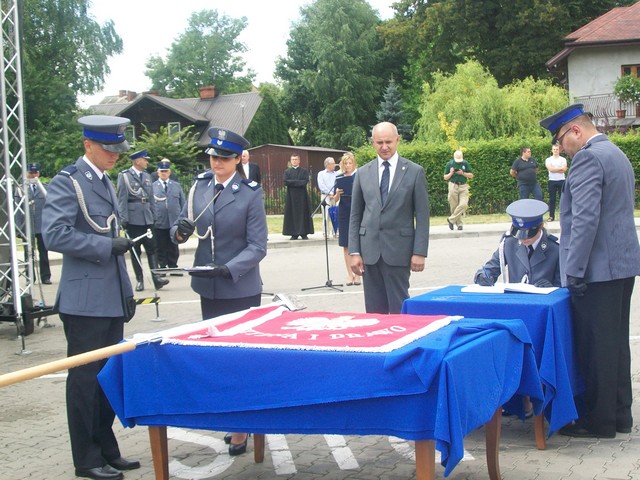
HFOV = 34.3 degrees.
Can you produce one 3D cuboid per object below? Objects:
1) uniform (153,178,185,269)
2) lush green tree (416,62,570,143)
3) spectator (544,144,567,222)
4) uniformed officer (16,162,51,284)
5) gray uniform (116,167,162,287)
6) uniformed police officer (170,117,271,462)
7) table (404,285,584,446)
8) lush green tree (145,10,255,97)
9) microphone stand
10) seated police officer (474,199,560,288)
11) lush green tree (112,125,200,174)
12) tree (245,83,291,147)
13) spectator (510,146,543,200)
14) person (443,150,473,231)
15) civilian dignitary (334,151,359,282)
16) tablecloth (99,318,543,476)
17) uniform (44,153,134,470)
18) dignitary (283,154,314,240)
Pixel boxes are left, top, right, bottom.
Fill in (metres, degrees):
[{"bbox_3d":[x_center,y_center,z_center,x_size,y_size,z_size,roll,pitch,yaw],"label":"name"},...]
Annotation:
[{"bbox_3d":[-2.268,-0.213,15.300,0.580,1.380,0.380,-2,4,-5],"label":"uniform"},{"bbox_3d":[5.657,-3.468,34.356,4.900,4.600,4.400,-2,4,0],"label":"lush green tree"},{"bbox_3d":[5.501,-1.314,24.185,0.530,1.790,0.360,-2,4,9],"label":"spectator"},{"bbox_3d":[-4.300,-0.143,15.568,0.580,1.540,0.360,-3,4,-6],"label":"uniformed officer"},{"bbox_3d":[-2.418,-0.128,13.870,0.620,1.600,0.450,-5,5,-30],"label":"gray uniform"},{"bbox_3d":[-0.534,0.286,5.734,0.540,1.790,0.460,-1,4,17],"label":"uniformed police officer"},{"bbox_3d":[1.029,0.680,6.039,0.890,0.710,0.760,0,5,29],"label":"table"},{"bbox_3d":[-7.216,-8.266,62.000,6.800,11.200,6.500,-2,4,0],"label":"lush green tree"},{"bbox_3d":[0.070,-0.052,13.181,0.560,1.330,0.550,-4,5,-22],"label":"microphone stand"},{"bbox_3d":[1.308,0.391,6.720,0.620,1.310,0.850,-1,4,14],"label":"seated police officer"},{"bbox_3d":[-4.579,-1.840,29.000,2.800,2.750,2.600,-2,4,0],"label":"lush green tree"},{"bbox_3d":[-2.366,-4.318,45.800,2.500,5.300,2.500,-2,4,0],"label":"tree"},{"bbox_3d":[4.787,-1.323,24.000,0.620,1.780,0.420,-2,4,0],"label":"spectator"},{"bbox_3d":[3.001,-1.103,22.600,0.640,1.740,0.480,-1,4,8],"label":"person"},{"bbox_3d":[0.379,-0.252,13.300,0.480,1.710,0.420,-1,4,18],"label":"civilian dignitary"},{"bbox_3d":[0.028,0.663,4.921,1.700,0.460,1.100,0,5,28],"label":"tablecloth"},{"bbox_3d":[-1.202,0.378,5.397,0.410,1.600,0.520,-1,4,25],"label":"uniform"},{"bbox_3d":[-0.432,-0.906,21.300,0.620,1.760,0.450,-2,4,4],"label":"dignitary"}]

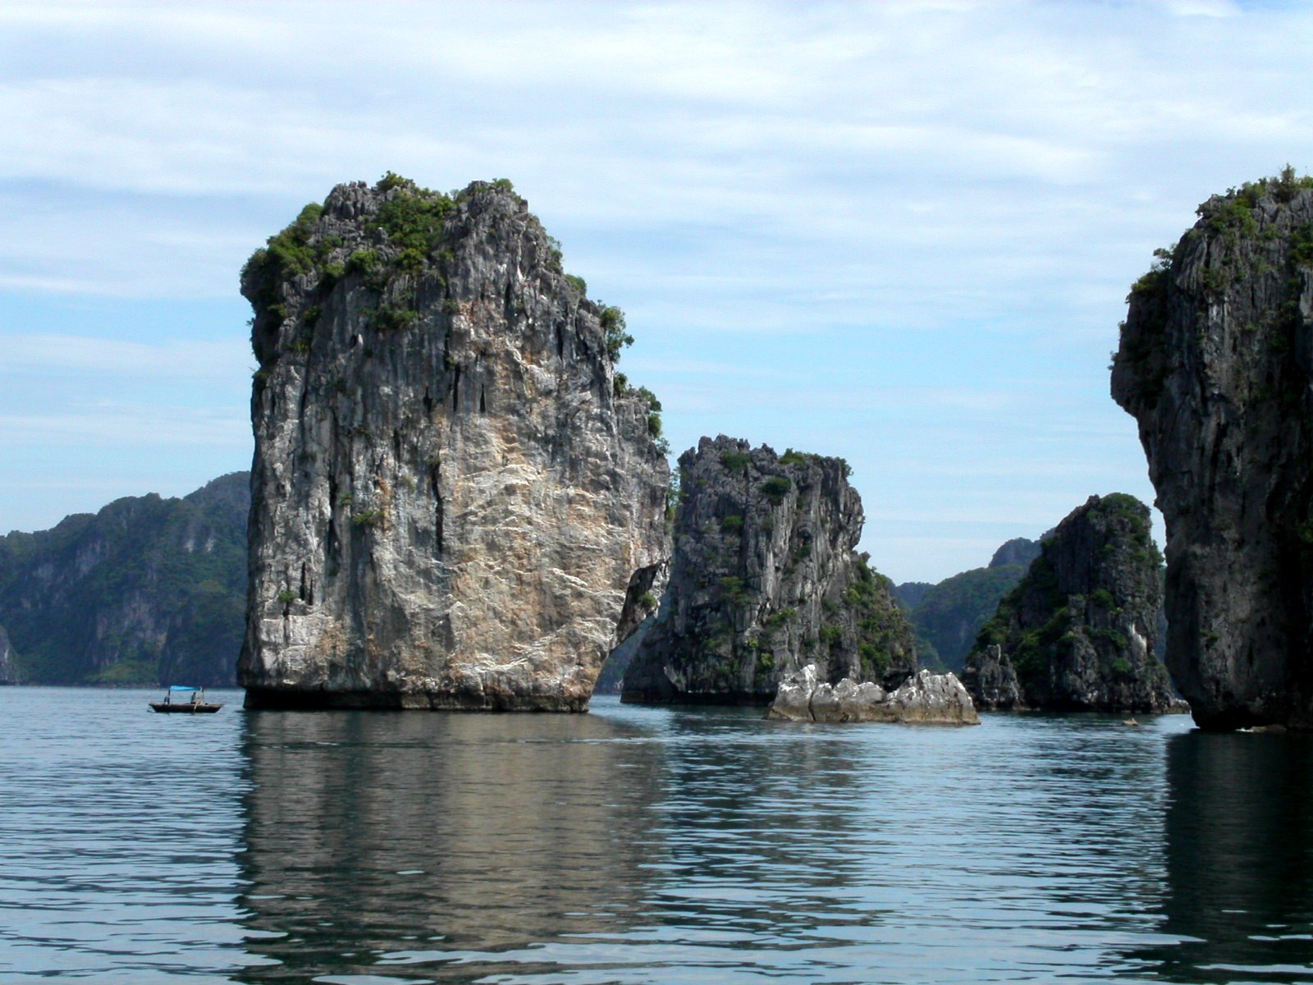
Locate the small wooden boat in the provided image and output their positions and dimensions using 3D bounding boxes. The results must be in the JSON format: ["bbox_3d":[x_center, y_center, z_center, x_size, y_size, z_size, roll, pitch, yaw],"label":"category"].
[{"bbox_3d":[-33.696,14.892,310.000,5.350,2.000,1.550,1,-3,0],"label":"small wooden boat"}]

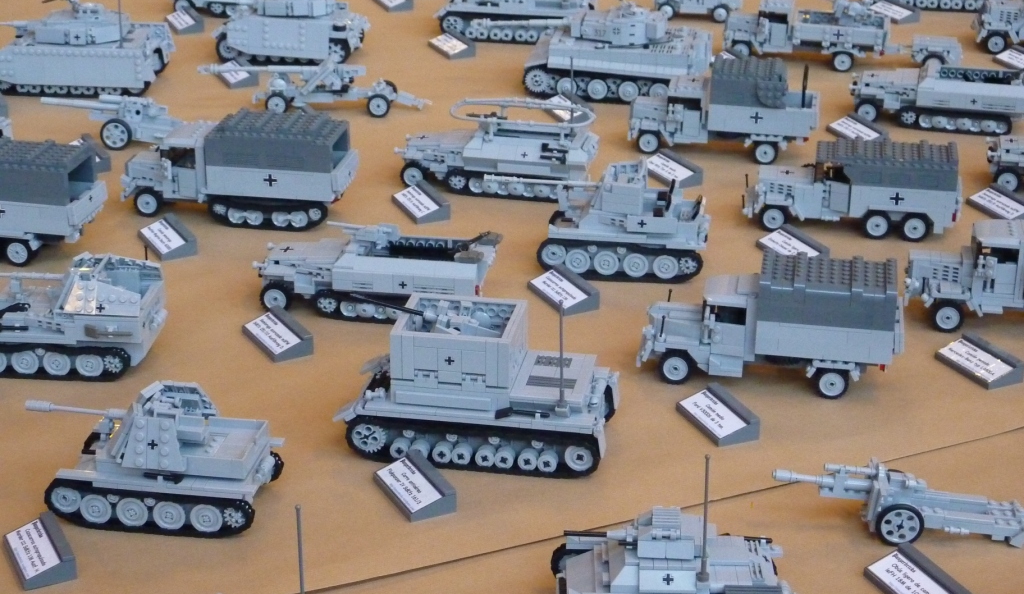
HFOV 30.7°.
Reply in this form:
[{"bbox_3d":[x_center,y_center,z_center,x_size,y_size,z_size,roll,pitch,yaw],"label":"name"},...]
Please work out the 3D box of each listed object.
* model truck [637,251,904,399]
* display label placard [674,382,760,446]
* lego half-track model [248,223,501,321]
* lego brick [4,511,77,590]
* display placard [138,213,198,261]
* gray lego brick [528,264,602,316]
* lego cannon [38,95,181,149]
[{"bbox_3d":[0.192,0.017,1.372,0.192,0.090,0.064,5,24,11],"label":"model truck"},{"bbox_3d":[0.147,0.083,1.324,0.032,0.016,0.063,-9,26,-21],"label":"display label placard"},{"bbox_3d":[-0.106,-0.026,1.464,0.188,0.071,0.065,4,25,8],"label":"lego half-track model"},{"bbox_3d":[-0.288,0.153,1.137,0.032,0.016,0.064,-10,26,-23],"label":"lego brick"},{"bbox_3d":[-0.297,-0.052,1.610,0.032,0.016,0.063,-11,27,-26],"label":"display placard"},{"bbox_3d":[0.041,-0.006,1.518,0.032,0.016,0.064,-12,26,-25],"label":"gray lego brick"},{"bbox_3d":[-0.382,-0.174,1.815,0.162,0.049,0.050,6,25,13],"label":"lego cannon"}]

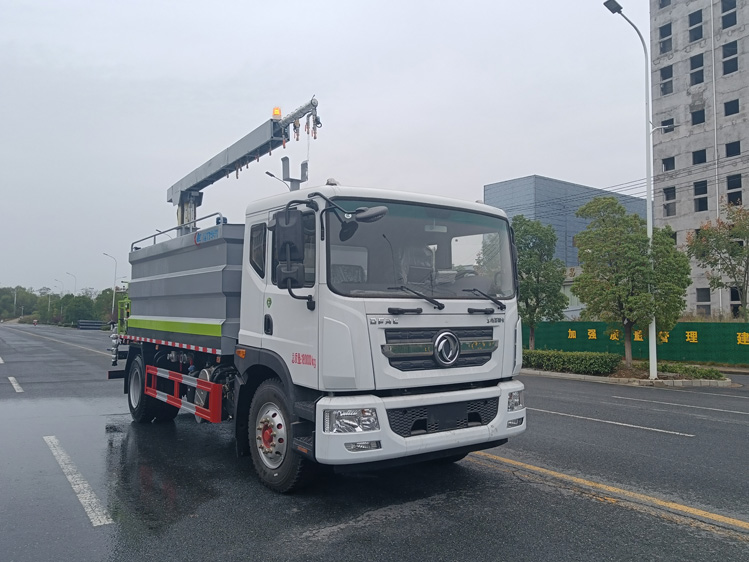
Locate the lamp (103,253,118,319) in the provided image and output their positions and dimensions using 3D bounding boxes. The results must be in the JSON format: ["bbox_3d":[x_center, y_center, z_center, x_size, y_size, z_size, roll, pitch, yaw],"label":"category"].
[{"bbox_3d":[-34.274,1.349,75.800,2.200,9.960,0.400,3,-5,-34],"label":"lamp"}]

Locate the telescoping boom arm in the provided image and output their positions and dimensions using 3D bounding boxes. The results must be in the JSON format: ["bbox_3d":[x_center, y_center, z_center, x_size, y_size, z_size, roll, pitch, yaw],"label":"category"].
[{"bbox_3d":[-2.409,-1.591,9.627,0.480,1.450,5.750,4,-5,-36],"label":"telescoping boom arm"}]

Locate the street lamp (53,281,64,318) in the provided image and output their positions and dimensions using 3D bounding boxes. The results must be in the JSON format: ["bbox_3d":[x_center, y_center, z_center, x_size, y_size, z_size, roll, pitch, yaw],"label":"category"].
[{"bbox_3d":[-66.934,4.498,124.000,2.200,9.630,0.400,3,-5,-34],"label":"street lamp"}]

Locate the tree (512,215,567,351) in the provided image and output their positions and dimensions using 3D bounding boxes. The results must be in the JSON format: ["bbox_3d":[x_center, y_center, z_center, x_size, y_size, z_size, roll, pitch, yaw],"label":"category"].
[{"bbox_3d":[5.908,0.206,21.850,2.600,5.350,2.600,3,-5,-34],"label":"tree"}]

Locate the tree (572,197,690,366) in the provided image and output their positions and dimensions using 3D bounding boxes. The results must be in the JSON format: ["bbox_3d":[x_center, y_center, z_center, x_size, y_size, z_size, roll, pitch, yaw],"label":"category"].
[{"bbox_3d":[8.137,0.016,18.500,3.500,5.400,3.500,3,-5,-34],"label":"tree"}]

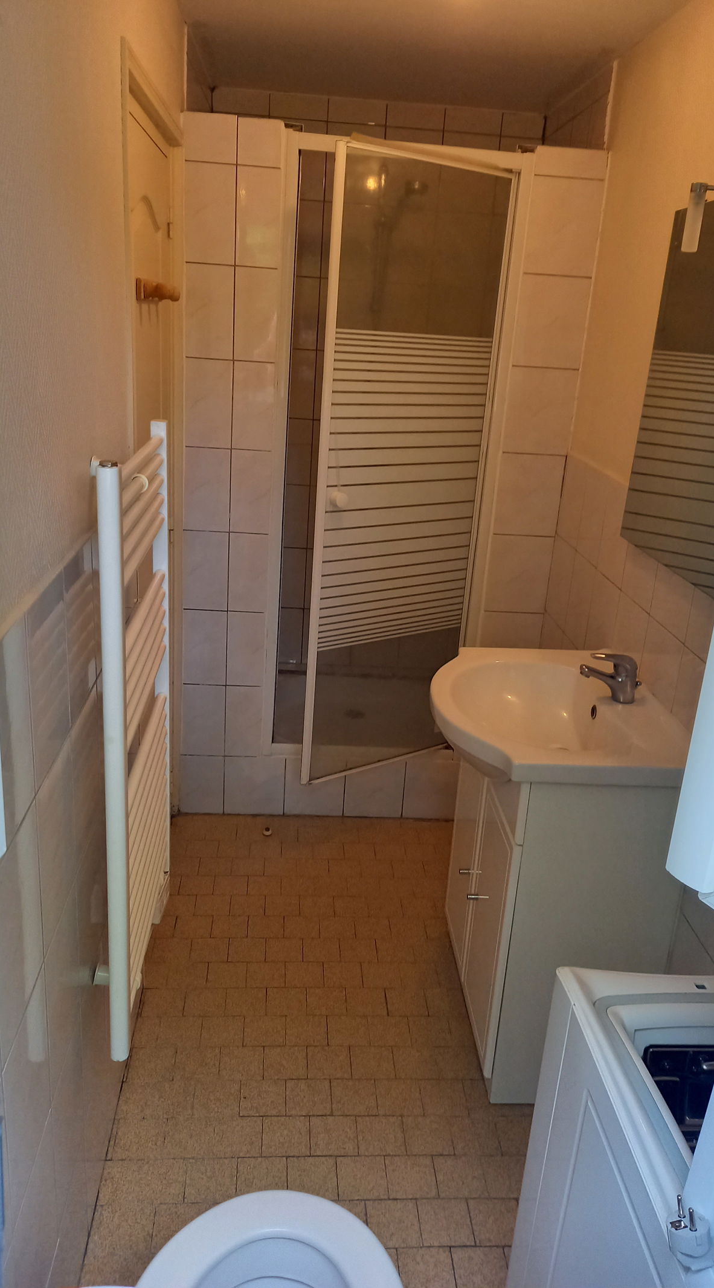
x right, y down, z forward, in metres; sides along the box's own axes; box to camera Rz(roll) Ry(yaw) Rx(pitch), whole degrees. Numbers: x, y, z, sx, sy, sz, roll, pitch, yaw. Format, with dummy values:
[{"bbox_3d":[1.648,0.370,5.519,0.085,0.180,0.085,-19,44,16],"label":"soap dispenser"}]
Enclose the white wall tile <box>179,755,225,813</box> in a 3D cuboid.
[{"bbox_3d":[-0.515,0.467,3.103,0.145,0.216,0.010,2,19,-5],"label":"white wall tile"}]

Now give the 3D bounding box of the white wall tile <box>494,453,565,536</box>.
[{"bbox_3d":[0.534,-0.457,2.864,0.203,0.250,0.010,2,20,-5],"label":"white wall tile"}]

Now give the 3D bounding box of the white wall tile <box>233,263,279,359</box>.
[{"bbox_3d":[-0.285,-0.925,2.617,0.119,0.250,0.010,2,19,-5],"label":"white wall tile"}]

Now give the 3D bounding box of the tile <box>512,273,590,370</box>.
[{"bbox_3d":[0.561,-0.927,2.680,0.198,0.251,0.010,2,19,-5],"label":"tile"}]

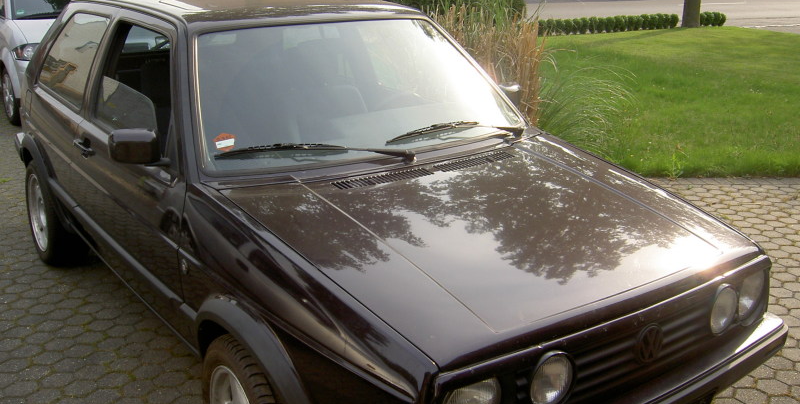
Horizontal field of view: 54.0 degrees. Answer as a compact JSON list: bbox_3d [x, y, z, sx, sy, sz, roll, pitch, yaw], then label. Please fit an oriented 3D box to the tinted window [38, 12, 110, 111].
[{"bbox_3d":[-1.494,-0.666,3.570,0.060,0.410,0.800,16,4,-39],"label":"tinted window"}]

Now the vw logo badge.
[{"bbox_3d":[0.643,0.364,2.022,0.110,0.110,0.020,-12,21,-34],"label":"vw logo badge"}]

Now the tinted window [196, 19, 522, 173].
[{"bbox_3d":[-0.161,-0.443,2.948,1.400,0.100,0.680,-12,60,-34],"label":"tinted window"}]

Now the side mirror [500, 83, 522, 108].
[{"bbox_3d":[0.464,-0.448,3.504,0.170,0.105,0.090,-12,21,-34],"label":"side mirror"}]

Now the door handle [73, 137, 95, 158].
[{"bbox_3d":[-1.291,-0.219,3.194,0.050,0.065,0.180,-12,21,-34],"label":"door handle"}]

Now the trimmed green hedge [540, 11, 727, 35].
[{"bbox_3d":[4.798,-3.652,16.013,5.660,0.320,0.340,-10,21,-31],"label":"trimmed green hedge"}]

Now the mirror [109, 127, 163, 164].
[{"bbox_3d":[-0.867,-0.179,2.576,0.170,0.105,0.090,-12,21,-34],"label":"mirror"}]

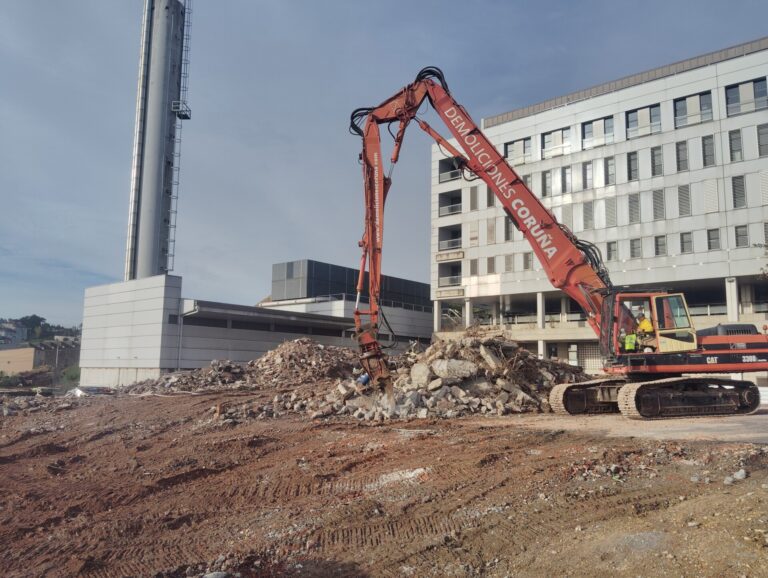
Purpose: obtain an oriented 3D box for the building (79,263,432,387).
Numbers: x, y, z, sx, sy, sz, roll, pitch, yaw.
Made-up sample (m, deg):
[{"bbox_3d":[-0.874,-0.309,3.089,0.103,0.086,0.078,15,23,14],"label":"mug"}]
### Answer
[{"bbox_3d":[-10.366,4.740,80.759,16.200,16.080,49.620,-6,-10,40],"label":"building"}]

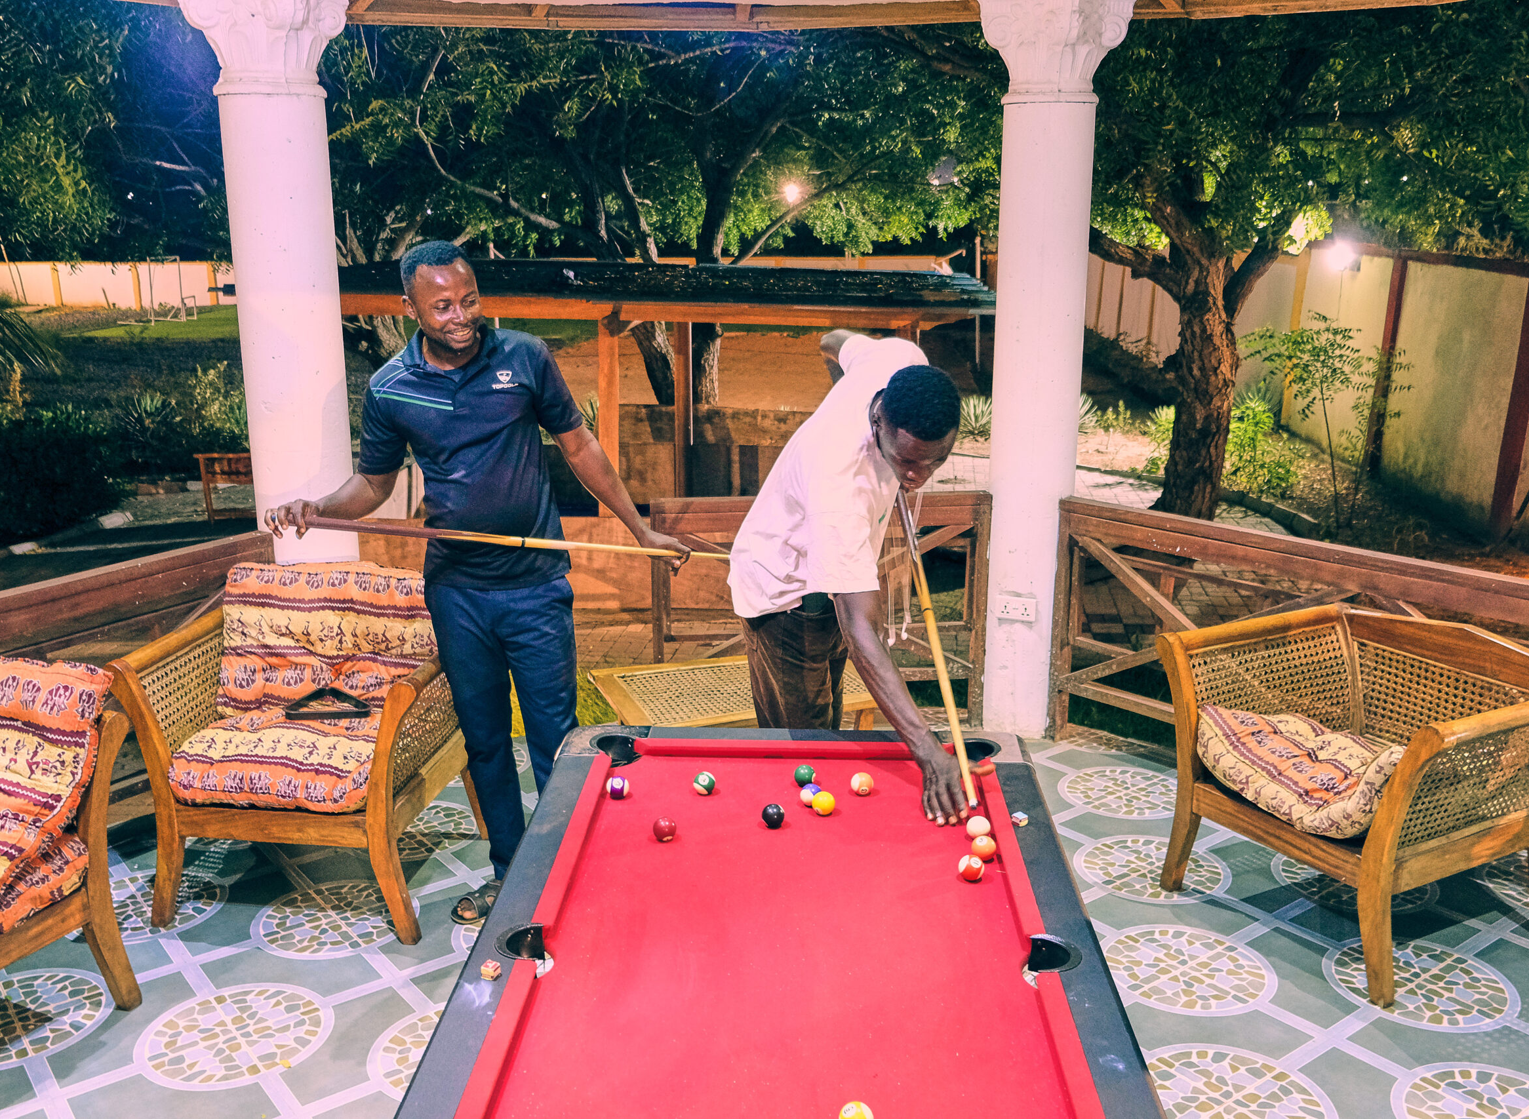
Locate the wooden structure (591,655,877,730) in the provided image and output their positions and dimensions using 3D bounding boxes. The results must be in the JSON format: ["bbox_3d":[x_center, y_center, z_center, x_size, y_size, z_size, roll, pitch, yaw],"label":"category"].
[{"bbox_3d":[-0.062,0.611,4.216,0.861,0.430,0.575,-5,14,-19],"label":"wooden structure"}]

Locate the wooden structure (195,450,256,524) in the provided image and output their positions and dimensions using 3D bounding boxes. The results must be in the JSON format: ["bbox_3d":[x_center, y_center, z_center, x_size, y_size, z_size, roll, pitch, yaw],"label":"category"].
[{"bbox_3d":[-4.003,-0.592,10.462,0.950,0.526,0.380,0,14,0],"label":"wooden structure"}]

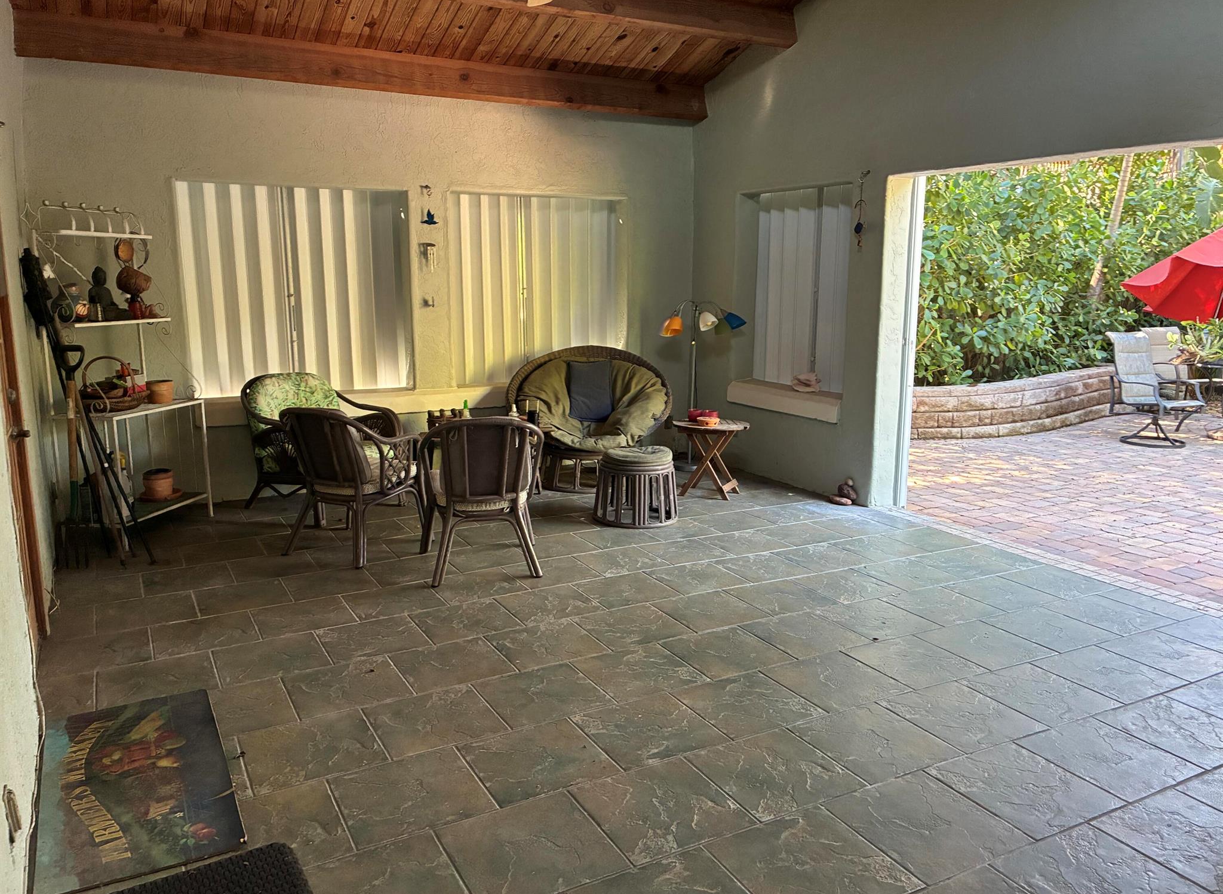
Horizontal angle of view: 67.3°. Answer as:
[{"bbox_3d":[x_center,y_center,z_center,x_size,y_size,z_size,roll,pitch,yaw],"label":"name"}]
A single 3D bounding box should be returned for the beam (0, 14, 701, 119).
[{"bbox_3d":[-1.305,-2.499,6.168,4.570,0.240,0.170,-6,12,-28],"label":"beam"}]

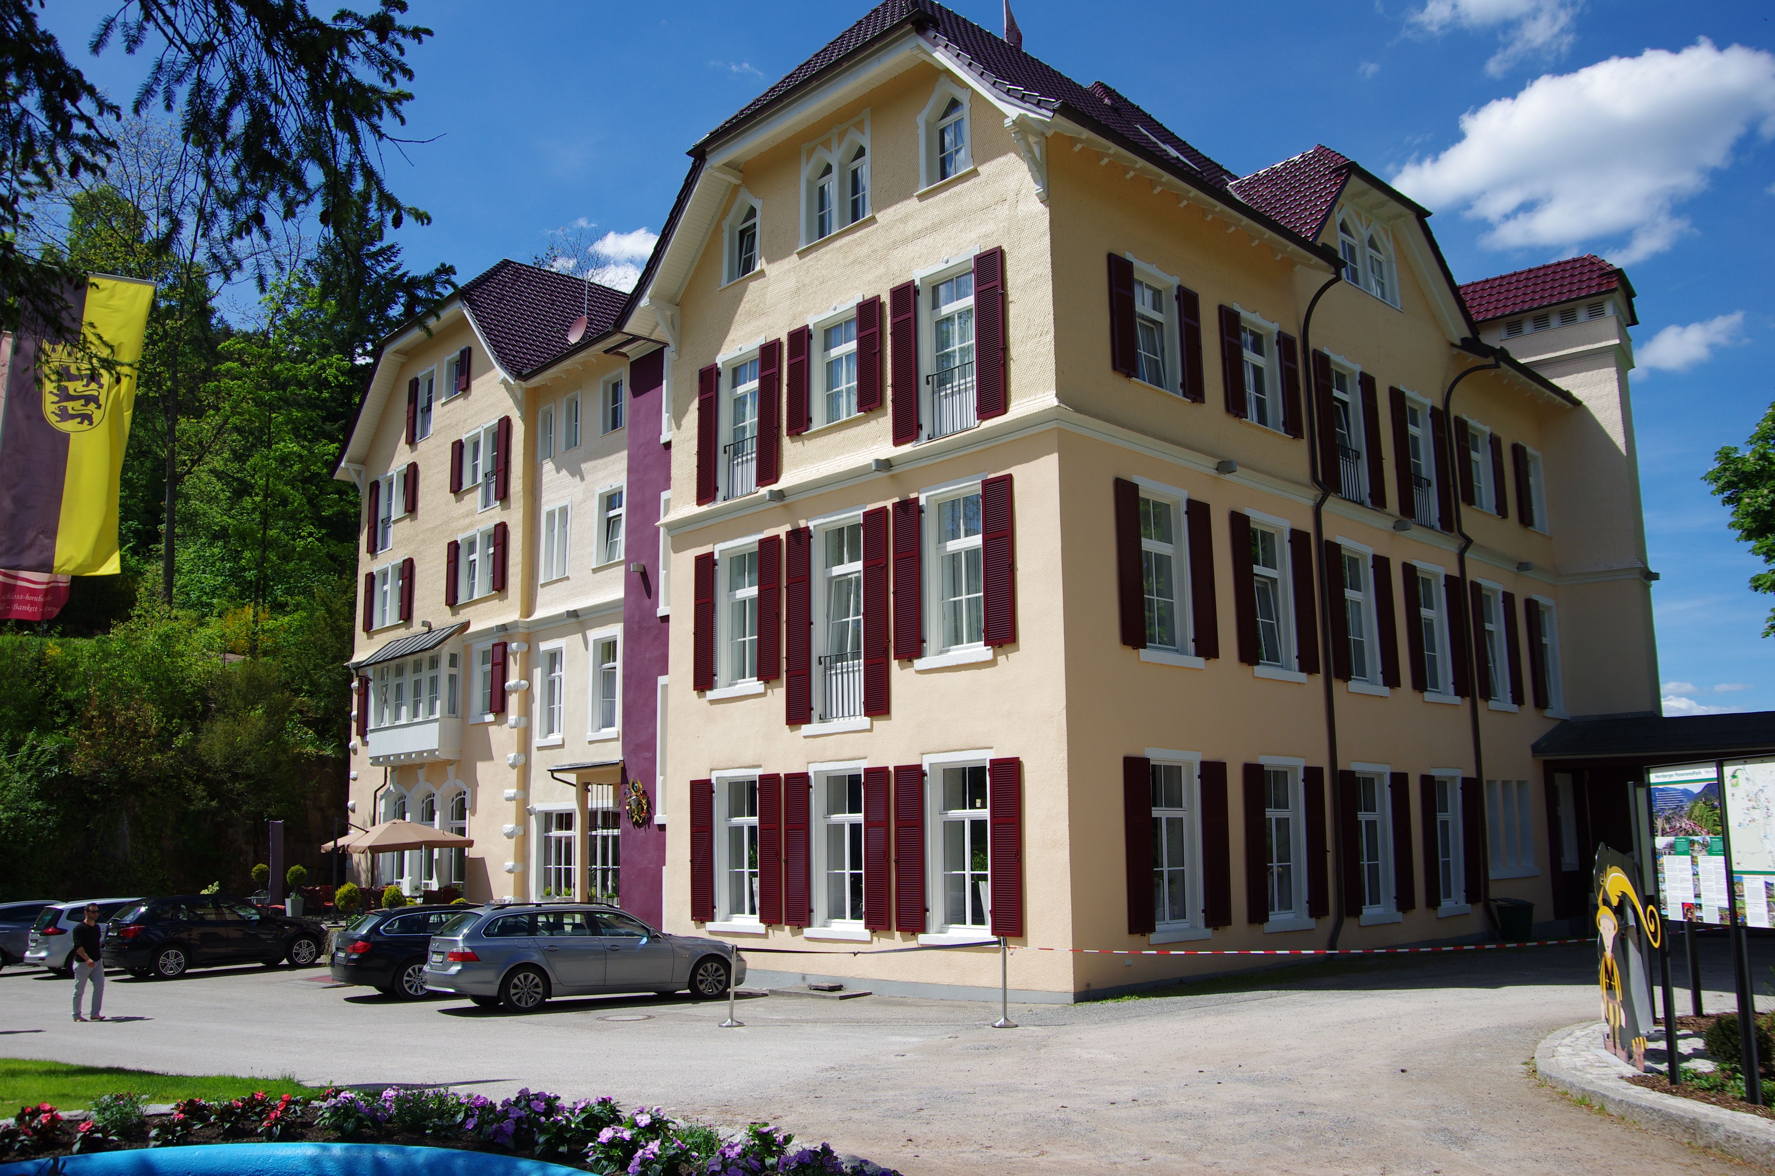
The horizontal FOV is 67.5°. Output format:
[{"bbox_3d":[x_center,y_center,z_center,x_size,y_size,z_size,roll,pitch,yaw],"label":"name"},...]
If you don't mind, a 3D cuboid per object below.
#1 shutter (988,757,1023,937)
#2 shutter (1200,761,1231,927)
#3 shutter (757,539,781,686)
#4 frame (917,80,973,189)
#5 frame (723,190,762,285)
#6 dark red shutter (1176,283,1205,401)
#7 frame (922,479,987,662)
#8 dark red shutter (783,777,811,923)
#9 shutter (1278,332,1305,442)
[{"bbox_3d":[1.654,3.652,18.767,0.552,2.458,0.060,-11,-15,43],"label":"shutter"},{"bbox_3d":[5.082,3.922,20.409,0.684,2.494,0.060,9,-15,-42],"label":"shutter"},{"bbox_3d":[-2.082,0.346,23.072,0.562,2.509,0.060,-11,-15,43],"label":"shutter"},{"bbox_3d":[0.986,-7.528,21.815,0.200,1.830,1.190,10,-15,-44],"label":"frame"},{"bbox_3d":[-2.713,-6.765,25.447,0.200,1.800,1.090,10,-15,-44],"label":"frame"},{"bbox_3d":[5.073,-4.045,22.048,0.596,1.952,0.060,9,-15,-42],"label":"dark red shutter"},{"bbox_3d":[1.055,-0.262,20.202,1.398,2.689,0.180,-11,-15,43],"label":"frame"},{"bbox_3d":[-1.494,4.326,22.011,0.060,2.490,0.610,10,-15,-44],"label":"dark red shutter"},{"bbox_3d":[7.152,-3.584,23.525,0.570,1.896,0.050,10,-15,-42],"label":"shutter"}]

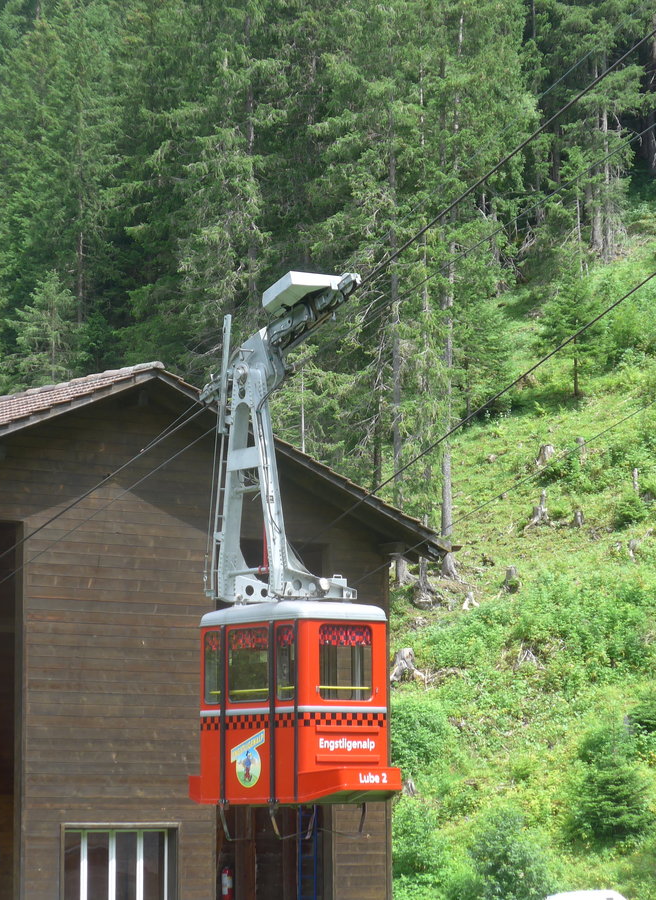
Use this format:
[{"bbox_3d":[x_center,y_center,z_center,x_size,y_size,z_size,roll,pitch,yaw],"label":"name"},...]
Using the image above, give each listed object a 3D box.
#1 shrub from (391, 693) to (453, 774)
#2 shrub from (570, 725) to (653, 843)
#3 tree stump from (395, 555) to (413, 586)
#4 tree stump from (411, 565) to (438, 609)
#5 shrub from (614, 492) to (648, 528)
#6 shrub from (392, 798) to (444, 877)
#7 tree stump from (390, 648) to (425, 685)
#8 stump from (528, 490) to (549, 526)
[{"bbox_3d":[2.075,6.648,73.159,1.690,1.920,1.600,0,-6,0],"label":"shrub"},{"bbox_3d":[6.366,7.466,70.059,1.840,2.690,1.750,0,-6,0],"label":"shrub"},{"bbox_3d":[2.016,3.217,83.292,0.590,0.910,0.560,0,-6,0],"label":"tree stump"},{"bbox_3d":[2.537,3.588,82.017,0.740,1.160,0.700,0,-6,0],"label":"tree stump"},{"bbox_3d":[8.473,1.689,87.099,0.950,1.010,0.900,0,-6,0],"label":"shrub"},{"bbox_3d":[1.902,8.521,68.606,1.320,1.720,1.250,0,-6,0],"label":"shrub"},{"bbox_3d":[1.954,5.401,77.655,0.950,0.920,0.900,0,-6,0],"label":"tree stump"},{"bbox_3d":[5.886,1.636,87.234,0.620,1.010,0.580,0,-6,0],"label":"stump"}]

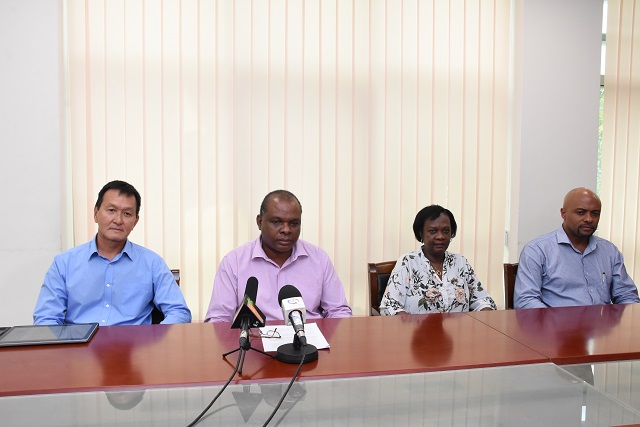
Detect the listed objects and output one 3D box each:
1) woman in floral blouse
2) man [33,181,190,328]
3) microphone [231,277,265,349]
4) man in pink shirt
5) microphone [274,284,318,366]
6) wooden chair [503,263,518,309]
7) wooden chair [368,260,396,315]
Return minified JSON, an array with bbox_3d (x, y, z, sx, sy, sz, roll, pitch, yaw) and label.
[{"bbox_3d":[0.517,0.546,2.278,0.510,1.175,0.680,0,4,-5],"label":"woman in floral blouse"},{"bbox_3d":[-0.793,0.503,2.065,0.610,1.270,0.700,-1,4,-14],"label":"man"},{"bbox_3d":[-0.219,0.295,1.641,0.095,0.185,0.190,0,4,0],"label":"microphone"},{"bbox_3d":[-0.158,0.520,2.136,0.590,1.235,0.700,0,4,-7],"label":"man in pink shirt"},{"bbox_3d":[-0.069,0.324,1.633,0.125,0.190,0.210,0,4,-12],"label":"microphone"},{"bbox_3d":[1.226,0.675,2.486,0.540,0.900,0.580,0,4,-10],"label":"wooden chair"},{"bbox_3d":[0.536,0.681,2.326,0.540,0.900,0.580,0,4,-10],"label":"wooden chair"}]

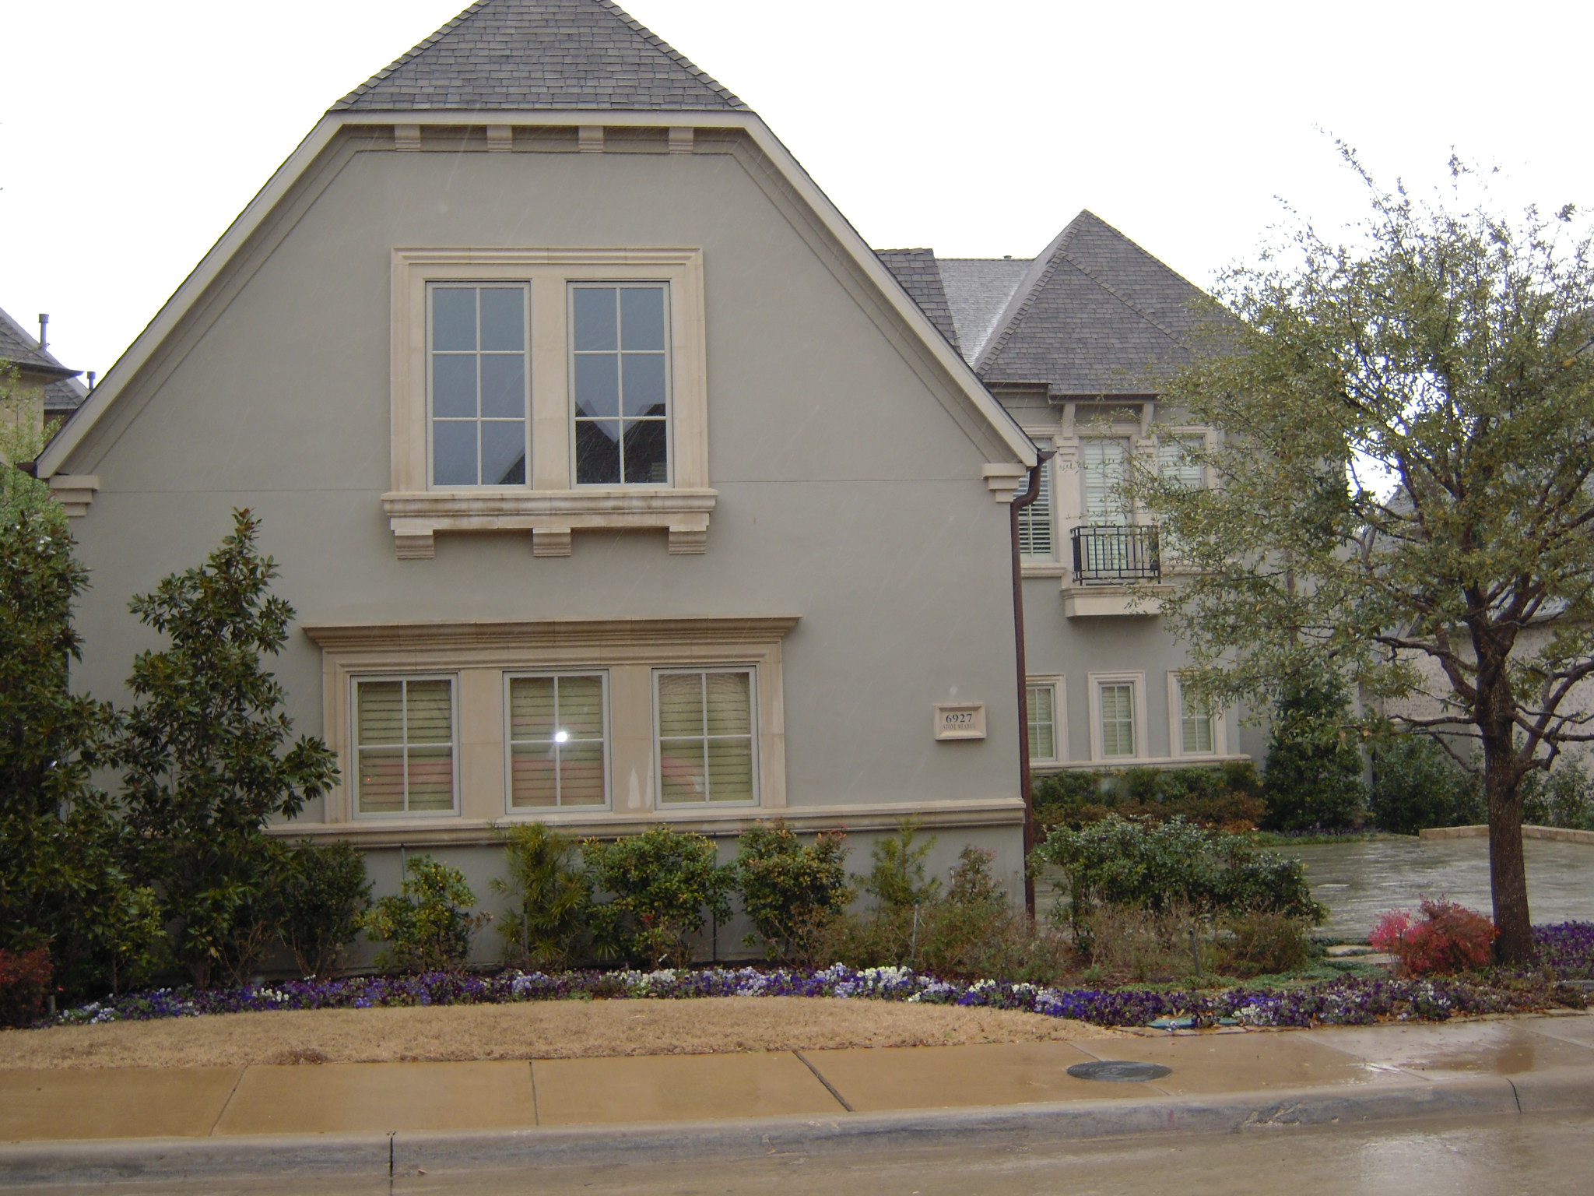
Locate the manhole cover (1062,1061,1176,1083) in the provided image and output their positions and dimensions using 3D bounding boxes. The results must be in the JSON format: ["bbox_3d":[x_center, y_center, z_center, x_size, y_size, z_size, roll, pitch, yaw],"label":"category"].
[{"bbox_3d":[1.769,2.614,10.370,0.585,0.030,0.585,-1,-4,-7],"label":"manhole cover"}]

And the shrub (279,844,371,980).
[{"bbox_3d":[-3.728,2.479,14.917,0.721,1.123,0.750,-1,-4,-7],"label":"shrub"}]

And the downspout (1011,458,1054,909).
[{"bbox_3d":[2.110,0.808,16.477,0.359,4.224,0.130,-1,-4,-7],"label":"downspout"}]

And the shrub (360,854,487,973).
[{"bbox_3d":[-2.977,2.536,15.054,1.006,0.983,0.850,-1,-4,-7],"label":"shrub"}]

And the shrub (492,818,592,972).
[{"bbox_3d":[-2.052,2.414,15.226,0.816,1.195,0.750,-1,-4,-7],"label":"shrub"}]

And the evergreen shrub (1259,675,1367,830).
[{"bbox_3d":[8.121,2.464,29.684,1.627,2.556,1.500,-1,-4,-7],"label":"evergreen shrub"}]

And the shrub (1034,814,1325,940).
[{"bbox_3d":[3.246,2.370,15.970,2.355,1.078,1.300,-1,-4,-7],"label":"shrub"}]

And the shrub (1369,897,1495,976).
[{"bbox_3d":[4.688,2.479,13.907,0.892,0.521,0.750,-1,-4,-7],"label":"shrub"}]

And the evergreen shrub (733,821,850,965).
[{"bbox_3d":[-0.044,2.393,15.419,0.962,1.148,0.900,-1,-4,-7],"label":"evergreen shrub"}]

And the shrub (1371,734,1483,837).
[{"bbox_3d":[9.733,2.899,29.239,1.730,1.531,1.500,-1,-4,-7],"label":"shrub"}]

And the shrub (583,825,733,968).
[{"bbox_3d":[-1.121,2.417,15.287,1.207,1.146,1.000,-1,-4,-7],"label":"shrub"}]

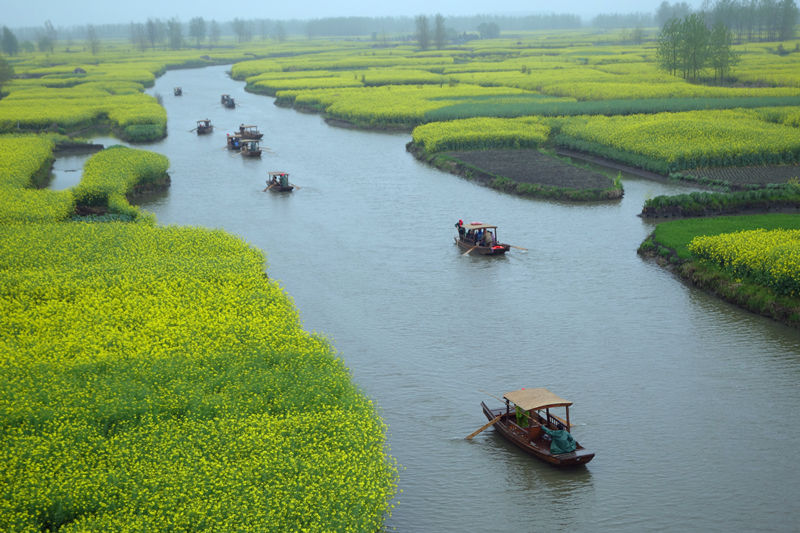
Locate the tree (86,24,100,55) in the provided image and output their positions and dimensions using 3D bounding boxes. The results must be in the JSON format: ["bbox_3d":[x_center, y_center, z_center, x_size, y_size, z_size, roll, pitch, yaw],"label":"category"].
[{"bbox_3d":[-149.785,-110.786,683.978,6.120,15.180,6.120,-1,10,0],"label":"tree"}]

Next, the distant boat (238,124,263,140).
[{"bbox_3d":[-20.072,-17.895,186.912,1.780,1.860,6.800,-6,11,-28],"label":"distant boat"}]

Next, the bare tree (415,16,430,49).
[{"bbox_3d":[10.525,-109.574,654.693,6.090,16.880,6.090,-1,10,0],"label":"bare tree"}]

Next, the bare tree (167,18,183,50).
[{"bbox_3d":[-122.336,-125.845,759.299,7.880,17.670,7.880,-1,10,0],"label":"bare tree"}]

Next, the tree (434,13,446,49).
[{"bbox_3d":[19.038,-110.706,657.911,5.180,17.670,5.180,-1,10,0],"label":"tree"}]

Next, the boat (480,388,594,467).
[{"bbox_3d":[4.979,5.612,50.733,1.780,1.860,6.900,-5,11,-21],"label":"boat"}]

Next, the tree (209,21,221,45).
[{"bbox_3d":[-112.137,-140.660,846.079,7.270,16.350,7.270,-1,10,0],"label":"tree"}]

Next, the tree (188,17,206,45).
[{"bbox_3d":[-114.387,-132.025,790.596,9.060,18.680,9.060,-1,10,0],"label":"tree"}]

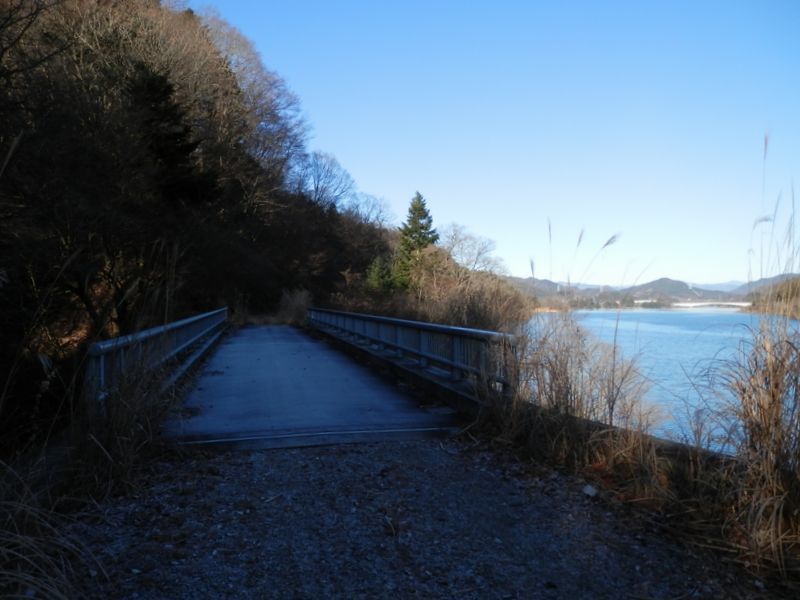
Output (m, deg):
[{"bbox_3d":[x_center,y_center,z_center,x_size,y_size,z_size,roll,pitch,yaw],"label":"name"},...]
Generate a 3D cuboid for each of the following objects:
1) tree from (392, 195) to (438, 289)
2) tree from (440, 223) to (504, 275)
[{"bbox_3d":[1.663,-6.009,62.000,4.936,11.052,4.900,0,0,0],"label":"tree"},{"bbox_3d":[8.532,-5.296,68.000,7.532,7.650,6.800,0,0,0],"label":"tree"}]

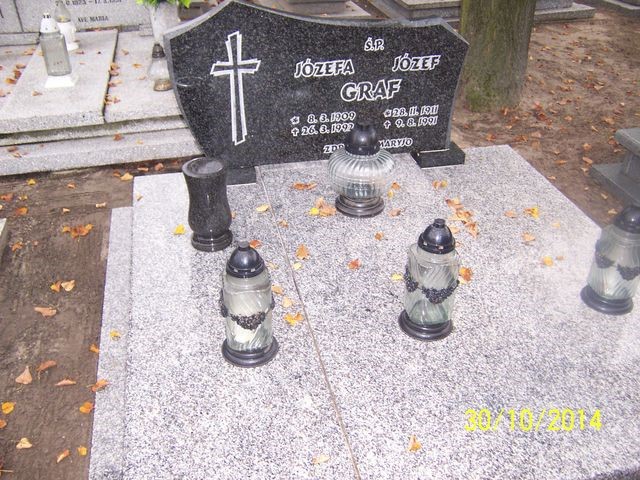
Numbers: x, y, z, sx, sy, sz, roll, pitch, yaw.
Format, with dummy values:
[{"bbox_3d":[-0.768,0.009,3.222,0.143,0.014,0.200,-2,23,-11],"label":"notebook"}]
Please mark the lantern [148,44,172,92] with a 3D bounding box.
[{"bbox_3d":[-0.822,-0.897,3.148,0.135,0.227,0.135,-6,34,-11],"label":"lantern"}]

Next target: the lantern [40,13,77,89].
[{"bbox_3d":[-1.386,-0.995,3.170,0.145,0.345,0.145,-6,34,-11],"label":"lantern"}]

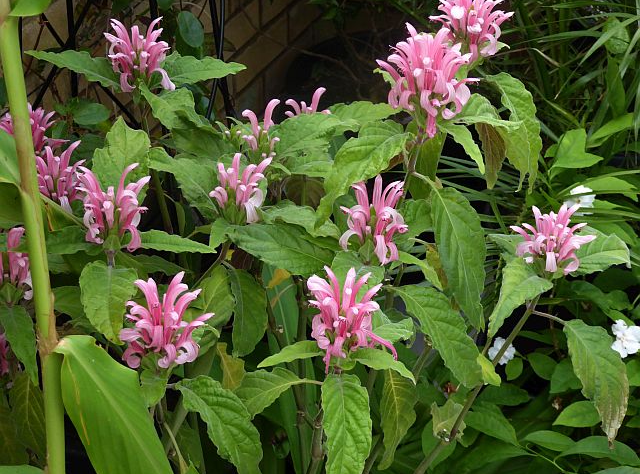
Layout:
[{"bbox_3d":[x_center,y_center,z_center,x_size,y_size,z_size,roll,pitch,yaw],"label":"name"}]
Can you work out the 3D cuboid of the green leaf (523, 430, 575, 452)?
[{"bbox_3d":[0.288,0.256,2.120,0.068,0.016,0.038,13,38,2],"label":"green leaf"}]

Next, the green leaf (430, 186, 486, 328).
[{"bbox_3d":[0.158,0.022,1.920,0.050,0.158,0.030,-15,6,11],"label":"green leaf"}]

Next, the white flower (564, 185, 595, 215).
[{"bbox_3d":[0.355,-0.050,2.300,0.041,0.041,0.020,0,10,0],"label":"white flower"}]

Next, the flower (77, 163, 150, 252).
[{"bbox_3d":[-0.258,-0.037,2.100,0.090,0.105,0.088,0,10,0],"label":"flower"}]

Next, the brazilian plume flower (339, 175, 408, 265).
[{"bbox_3d":[0.061,-0.020,1.950,0.082,0.094,0.080,4,14,0],"label":"brazilian plume flower"}]

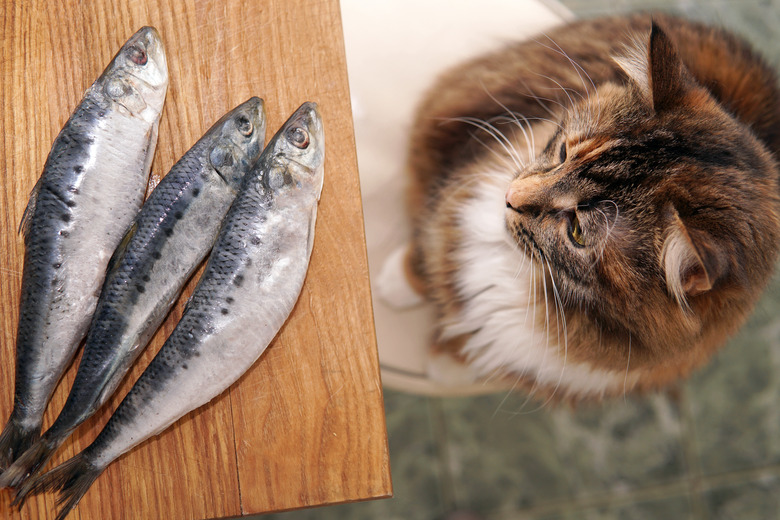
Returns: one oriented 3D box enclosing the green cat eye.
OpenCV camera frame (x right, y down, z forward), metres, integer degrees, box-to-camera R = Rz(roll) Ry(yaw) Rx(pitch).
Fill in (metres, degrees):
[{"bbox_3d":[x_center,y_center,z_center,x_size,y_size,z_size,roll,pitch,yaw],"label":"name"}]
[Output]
[{"bbox_3d":[0.094,-0.015,0.490,0.009,0.014,0.018,-24,91,-20],"label":"green cat eye"}]

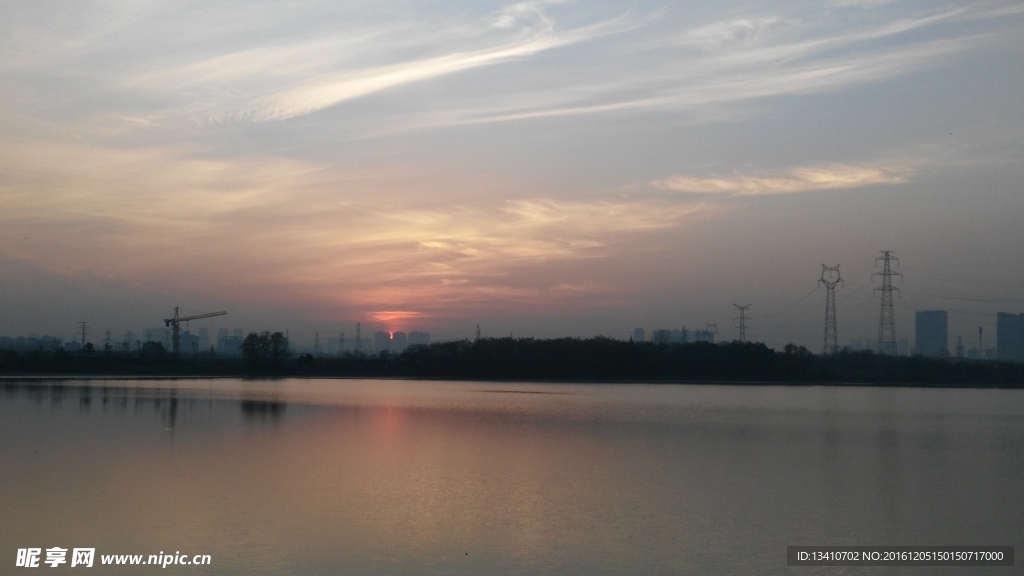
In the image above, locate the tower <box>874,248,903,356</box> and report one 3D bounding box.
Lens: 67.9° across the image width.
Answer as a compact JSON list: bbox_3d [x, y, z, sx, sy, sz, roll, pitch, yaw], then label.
[{"bbox_3d":[166.875,10.536,337.931,12.800,54.600,7.200,-1,-6,16],"label":"tower"}]

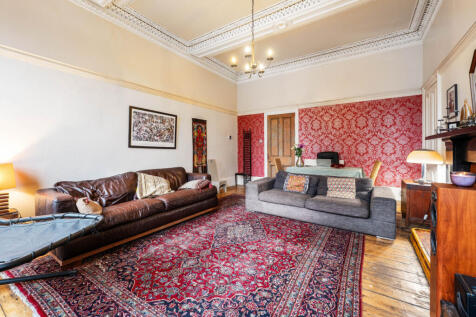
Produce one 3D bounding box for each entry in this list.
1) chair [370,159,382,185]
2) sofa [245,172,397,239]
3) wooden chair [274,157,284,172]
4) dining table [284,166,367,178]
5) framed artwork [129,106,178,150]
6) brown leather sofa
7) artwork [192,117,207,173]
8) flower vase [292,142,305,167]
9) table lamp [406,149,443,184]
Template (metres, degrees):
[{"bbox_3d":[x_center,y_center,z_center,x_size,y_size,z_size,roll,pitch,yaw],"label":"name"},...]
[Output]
[{"bbox_3d":[2.465,0.488,3.655,0.560,0.920,0.450,1,3,31],"label":"chair"},{"bbox_3d":[1.288,0.634,3.183,2.090,0.680,0.970,1,3,32],"label":"sofa"},{"bbox_3d":[1.128,0.458,4.459,0.560,0.920,0.450,1,3,31],"label":"wooden chair"},{"bbox_3d":[1.806,0.563,4.056,1.450,0.740,0.820,1,3,31],"label":"dining table"},{"bbox_3d":[-1.572,-0.541,3.529,0.030,0.710,0.952,2,3,35],"label":"framed artwork"},{"bbox_3d":[-1.443,0.598,2.984,0.970,0.790,2.320,2,3,35],"label":"brown leather sofa"},{"bbox_3d":[-0.912,-0.264,4.476,0.030,1.345,0.447,2,3,35],"label":"artwork"},{"bbox_3d":[1.365,-0.073,4.110,0.290,0.530,0.270,1,3,31],"label":"flower vase"},{"bbox_3d":[2.900,0.100,2.858,0.390,0.530,0.390,1,3,32],"label":"table lamp"}]

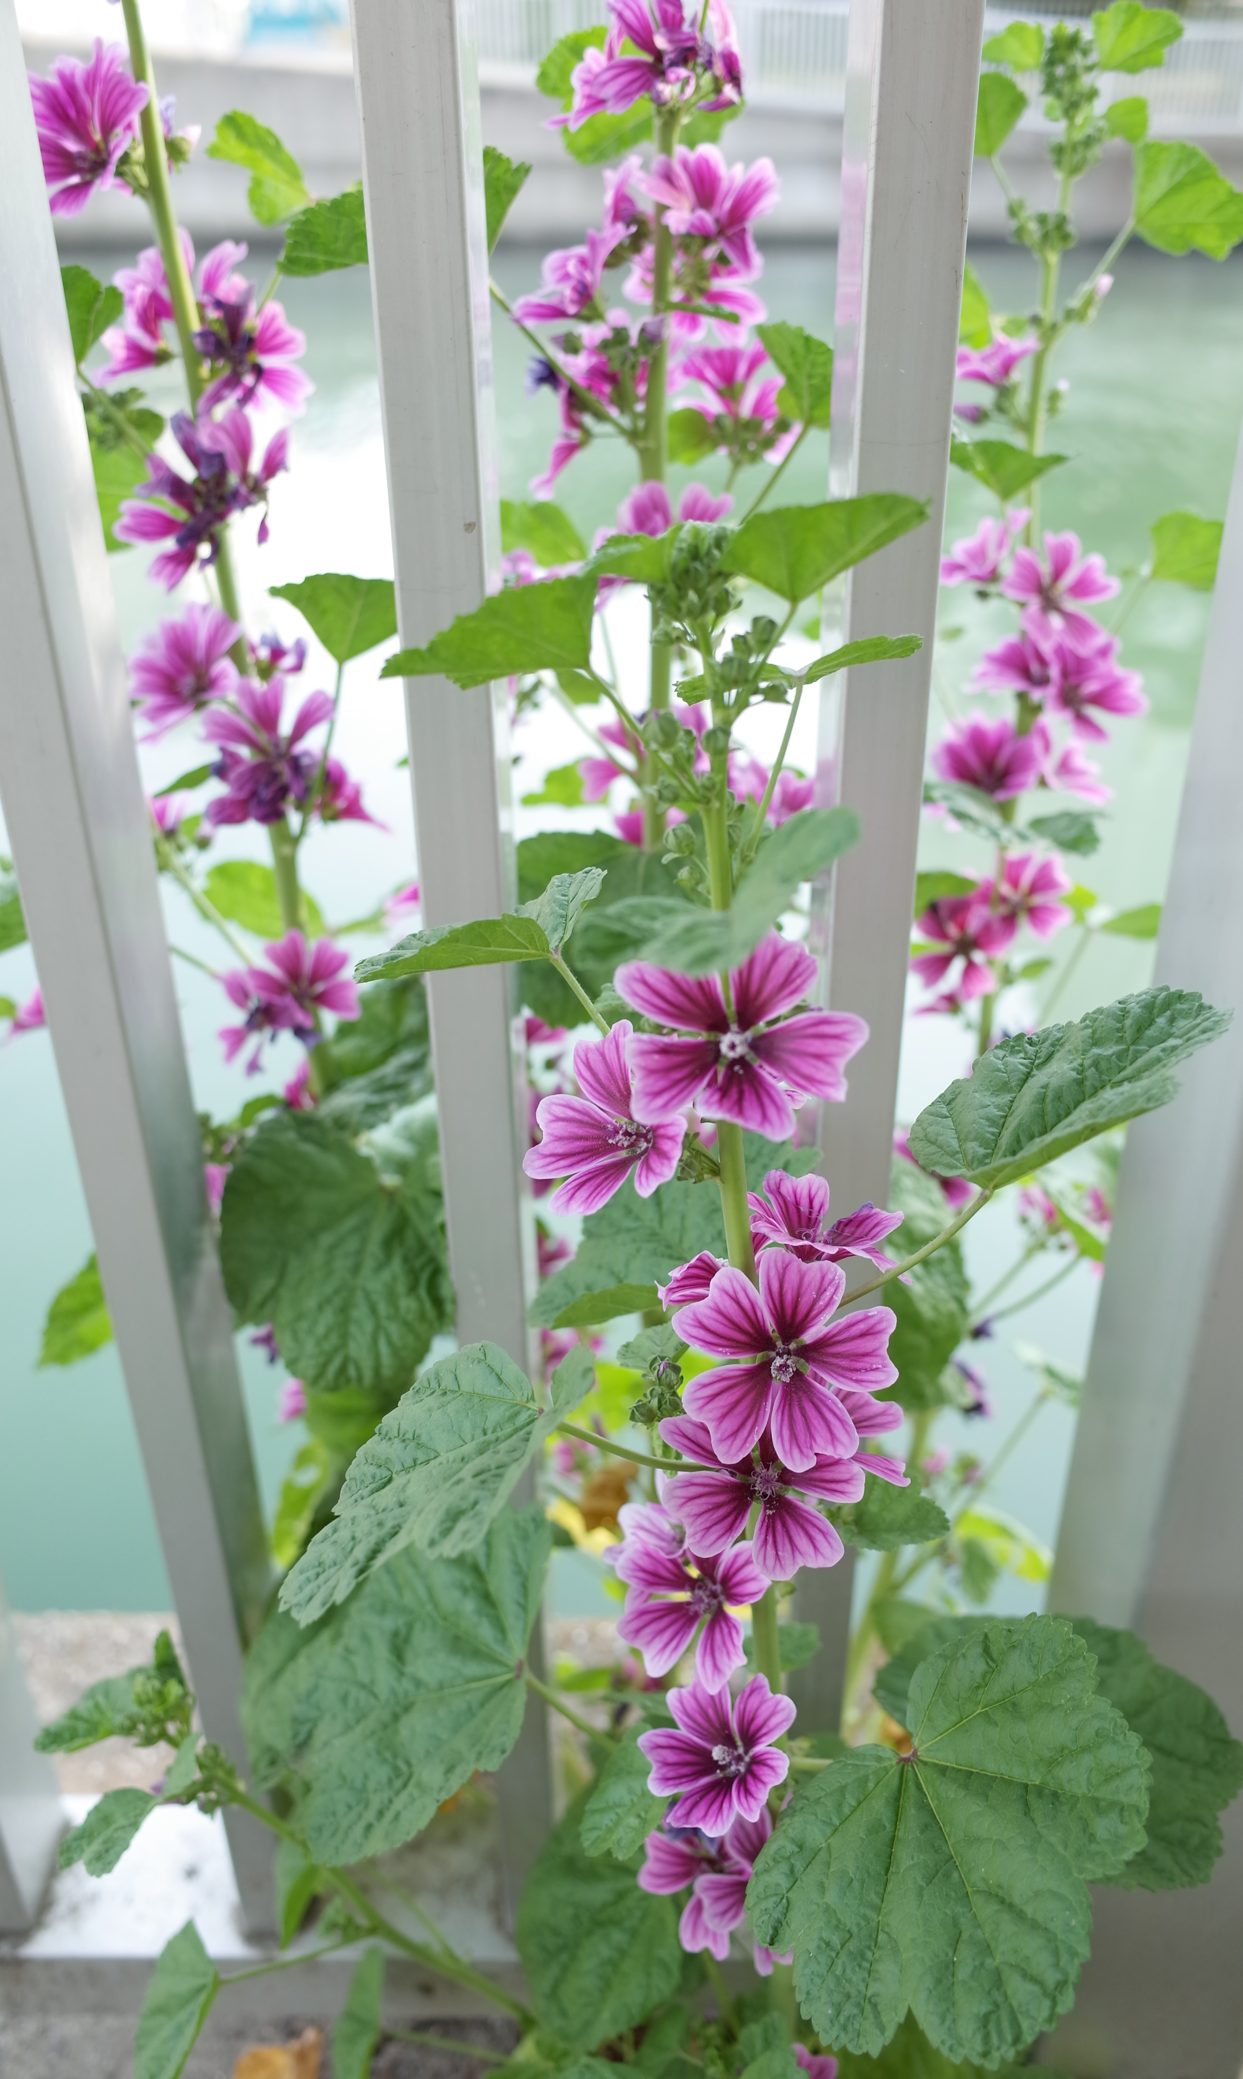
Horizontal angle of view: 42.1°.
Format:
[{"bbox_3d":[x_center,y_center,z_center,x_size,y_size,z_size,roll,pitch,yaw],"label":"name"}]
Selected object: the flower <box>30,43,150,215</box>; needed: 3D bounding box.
[{"bbox_3d":[-0.171,-0.288,0.510,0.050,0.054,0.028,7,13,13],"label":"flower"}]

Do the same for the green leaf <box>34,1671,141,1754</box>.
[{"bbox_3d":[-0.202,0.254,0.611,0.040,0.014,0.027,-19,31,-20],"label":"green leaf"}]

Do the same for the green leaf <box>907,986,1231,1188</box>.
[{"bbox_3d":[0.115,0.012,0.415,0.084,0.019,0.052,-30,21,-3],"label":"green leaf"}]

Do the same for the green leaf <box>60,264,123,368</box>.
[{"bbox_3d":[-0.184,-0.247,0.550,0.034,0.038,0.018,0,29,0],"label":"green leaf"}]

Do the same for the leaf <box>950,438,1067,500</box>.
[{"bbox_3d":[0.139,-0.208,0.585,0.046,0.022,0.034,-1,20,0],"label":"leaf"}]

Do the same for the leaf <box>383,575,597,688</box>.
[{"bbox_3d":[-0.026,-0.082,0.325,0.044,0.022,0.030,-6,17,8],"label":"leaf"}]

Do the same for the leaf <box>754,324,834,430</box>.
[{"bbox_3d":[0.063,-0.228,0.555,0.037,0.038,0.014,2,22,6],"label":"leaf"}]

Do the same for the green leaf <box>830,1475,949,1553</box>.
[{"bbox_3d":[0.074,0.137,0.470,0.044,0.016,0.027,6,65,12],"label":"green leaf"}]

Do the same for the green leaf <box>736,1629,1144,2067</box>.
[{"bbox_3d":[0.092,0.226,0.456,0.110,0.026,0.104,2,56,6],"label":"green leaf"}]

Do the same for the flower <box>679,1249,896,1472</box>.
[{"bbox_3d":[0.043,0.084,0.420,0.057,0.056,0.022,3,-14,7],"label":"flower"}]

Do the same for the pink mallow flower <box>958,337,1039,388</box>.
[{"bbox_3d":[0.134,-0.251,0.595,0.042,0.026,0.036,13,32,23],"label":"pink mallow flower"}]

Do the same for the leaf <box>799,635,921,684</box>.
[{"bbox_3d":[0.049,-0.079,0.335,0.026,0.010,0.022,-15,29,6],"label":"leaf"}]

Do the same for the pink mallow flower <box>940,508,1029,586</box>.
[{"bbox_3d":[0.147,-0.200,0.657,0.038,0.025,0.032,-11,34,22],"label":"pink mallow flower"}]

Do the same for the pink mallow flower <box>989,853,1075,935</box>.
[{"bbox_3d":[0.172,-0.061,0.690,0.043,0.040,0.022,0,6,3],"label":"pink mallow flower"}]

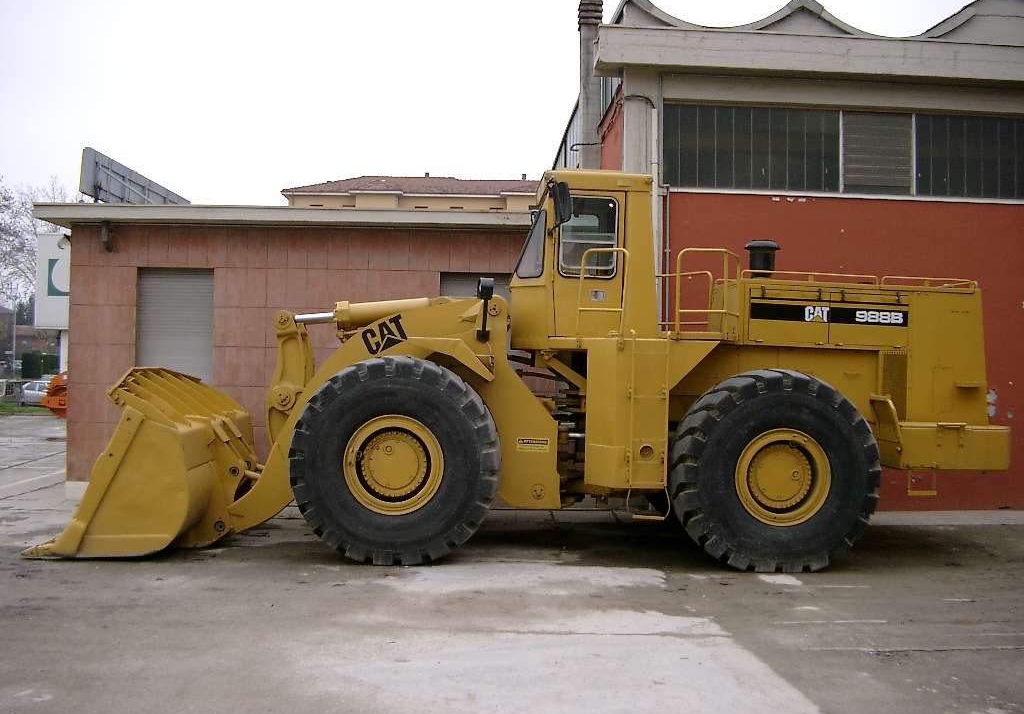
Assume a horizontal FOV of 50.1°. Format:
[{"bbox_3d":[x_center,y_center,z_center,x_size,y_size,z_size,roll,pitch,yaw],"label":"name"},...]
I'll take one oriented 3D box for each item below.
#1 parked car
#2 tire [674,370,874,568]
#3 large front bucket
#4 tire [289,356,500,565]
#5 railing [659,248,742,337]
[{"bbox_3d":[-26.199,2.068,62.000,4.000,1.440,1.680,1,-2,9],"label":"parked car"},{"bbox_3d":[2.667,1.154,11.329,2.030,2.020,0.870,1,-2,-4],"label":"tire"},{"bbox_3d":[-3.796,1.073,12.280,1.900,1.840,3.550,1,-2,-3],"label":"large front bucket"},{"bbox_3d":[-1.167,1.021,11.049,2.030,2.020,0.870,1,-2,-4],"label":"tire"},{"bbox_3d":[2.014,-0.664,11.450,0.680,0.930,0.550,1,-2,-4],"label":"railing"}]

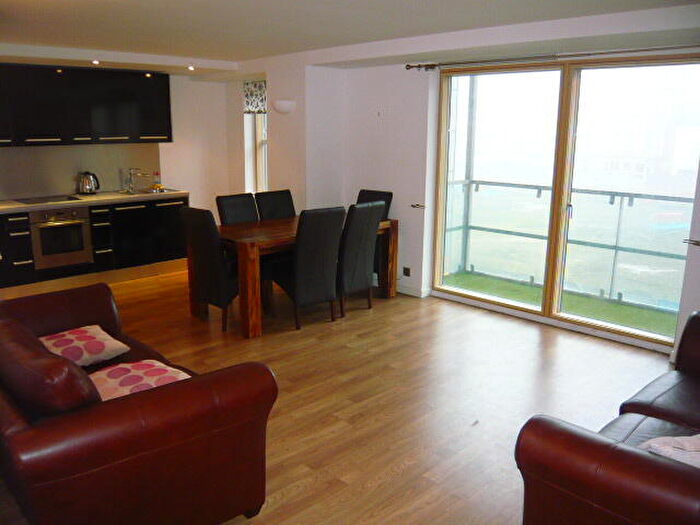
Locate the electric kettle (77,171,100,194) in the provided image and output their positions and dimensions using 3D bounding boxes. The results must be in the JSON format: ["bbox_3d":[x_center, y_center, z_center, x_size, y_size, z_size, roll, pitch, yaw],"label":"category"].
[{"bbox_3d":[-2.855,-0.860,6.172,0.220,0.250,0.165,-8,16,-30],"label":"electric kettle"}]

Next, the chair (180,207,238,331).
[{"bbox_3d":[-1.025,0.023,4.816,0.446,1.012,0.607,13,18,43],"label":"chair"}]

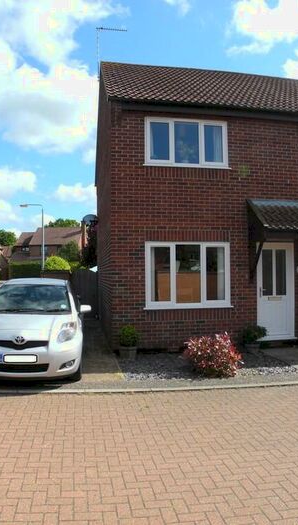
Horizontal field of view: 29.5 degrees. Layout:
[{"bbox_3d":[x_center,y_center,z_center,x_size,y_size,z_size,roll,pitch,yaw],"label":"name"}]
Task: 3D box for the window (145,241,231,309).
[{"bbox_3d":[0.788,0.255,11.290,1.790,1.360,0.100,0,-2,-14],"label":"window"}]

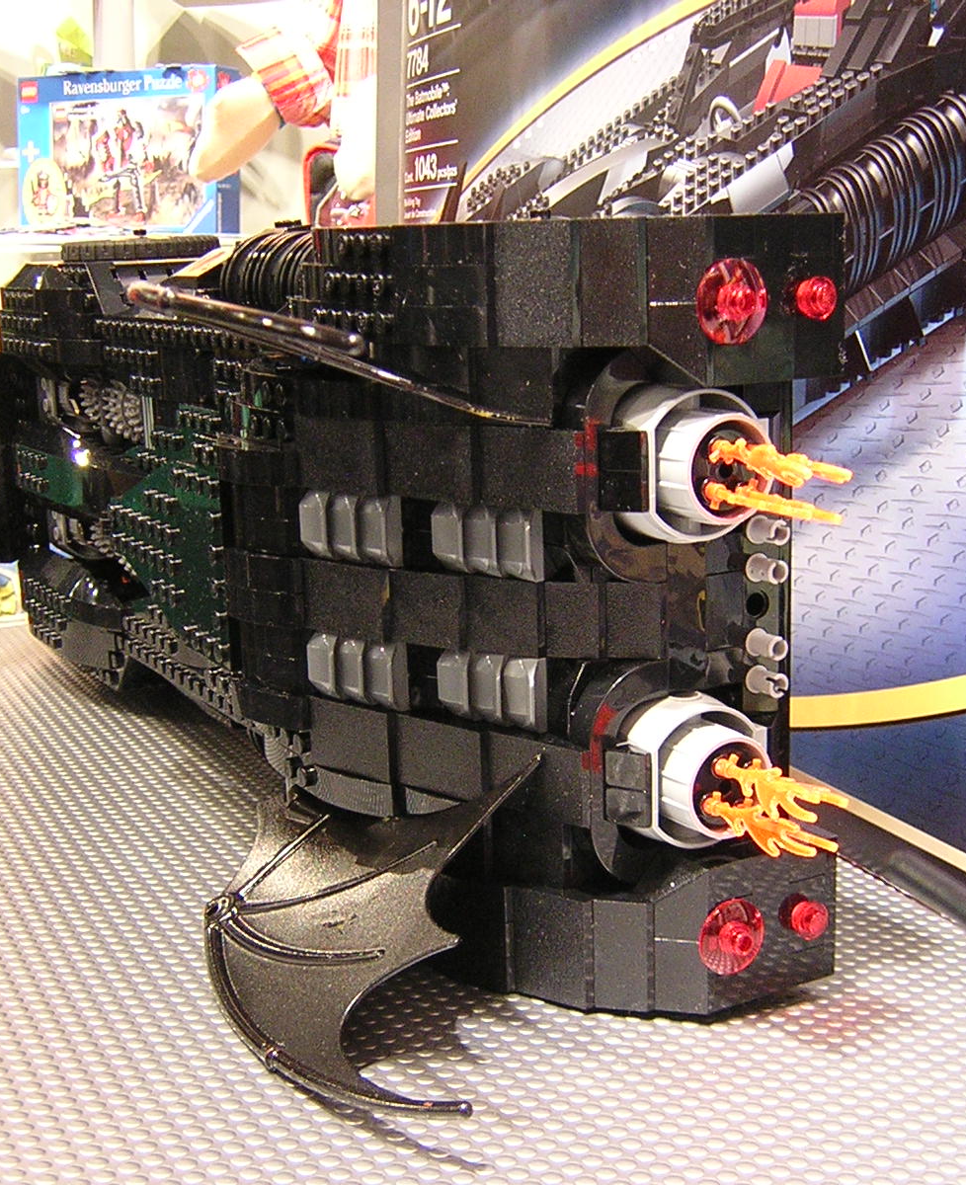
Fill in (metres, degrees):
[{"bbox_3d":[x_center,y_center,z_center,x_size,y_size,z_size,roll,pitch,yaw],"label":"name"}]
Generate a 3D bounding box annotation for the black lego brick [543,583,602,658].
[{"bbox_3d":[0.020,0.005,0.341,0.012,0.016,0.009,1,12,12],"label":"black lego brick"}]

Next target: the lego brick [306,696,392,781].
[{"bbox_3d":[-0.031,0.033,0.369,0.010,0.016,0.030,-8,13,-30],"label":"lego brick"}]

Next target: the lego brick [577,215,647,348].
[{"bbox_3d":[0.025,-0.060,0.316,0.013,0.024,0.010,0,11,9],"label":"lego brick"}]

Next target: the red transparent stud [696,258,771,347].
[{"bbox_3d":[0.047,-0.054,0.308,0.016,0.016,0.006,-8,13,-29],"label":"red transparent stud"}]

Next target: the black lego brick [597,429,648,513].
[{"bbox_3d":[0.029,-0.024,0.322,0.010,0.016,0.007,3,12,24],"label":"black lego brick"}]

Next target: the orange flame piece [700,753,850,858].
[{"bbox_3d":[0.057,0.041,0.317,0.011,0.015,0.034,-8,13,-29],"label":"orange flame piece"}]

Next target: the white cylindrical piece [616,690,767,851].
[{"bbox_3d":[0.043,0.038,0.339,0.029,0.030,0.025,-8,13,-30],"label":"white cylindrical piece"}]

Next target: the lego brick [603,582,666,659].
[{"bbox_3d":[0.029,0.005,0.337,0.010,0.016,0.016,-8,13,-30],"label":"lego brick"}]

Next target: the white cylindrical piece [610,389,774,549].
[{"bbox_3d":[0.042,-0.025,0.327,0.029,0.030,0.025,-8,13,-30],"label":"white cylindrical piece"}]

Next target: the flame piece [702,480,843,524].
[{"bbox_3d":[0.053,-0.017,0.302,0.009,0.005,0.036,-8,13,-30],"label":"flame piece"}]

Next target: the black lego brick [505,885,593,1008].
[{"bbox_3d":[0.013,0.074,0.347,0.010,0.024,0.024,-8,13,-30],"label":"black lego brick"}]

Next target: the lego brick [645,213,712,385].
[{"bbox_3d":[0.035,-0.055,0.314,0.010,0.032,0.016,-8,13,-30],"label":"lego brick"}]

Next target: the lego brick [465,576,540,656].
[{"bbox_3d":[0.007,0.004,0.347,0.018,0.016,0.010,5,13,31],"label":"lego brick"}]

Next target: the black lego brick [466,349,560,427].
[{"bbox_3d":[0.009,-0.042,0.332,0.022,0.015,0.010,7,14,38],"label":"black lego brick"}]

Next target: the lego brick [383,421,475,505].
[{"bbox_3d":[-0.008,-0.028,0.345,0.025,0.016,0.010,8,15,39],"label":"lego brick"}]

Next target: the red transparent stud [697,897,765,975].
[{"bbox_3d":[0.051,0.071,0.333,0.016,0.016,0.006,-8,13,-29],"label":"red transparent stud"}]

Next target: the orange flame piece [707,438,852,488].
[{"bbox_3d":[0.053,-0.024,0.300,0.009,0.006,0.037,-8,13,-30],"label":"orange flame piece"}]

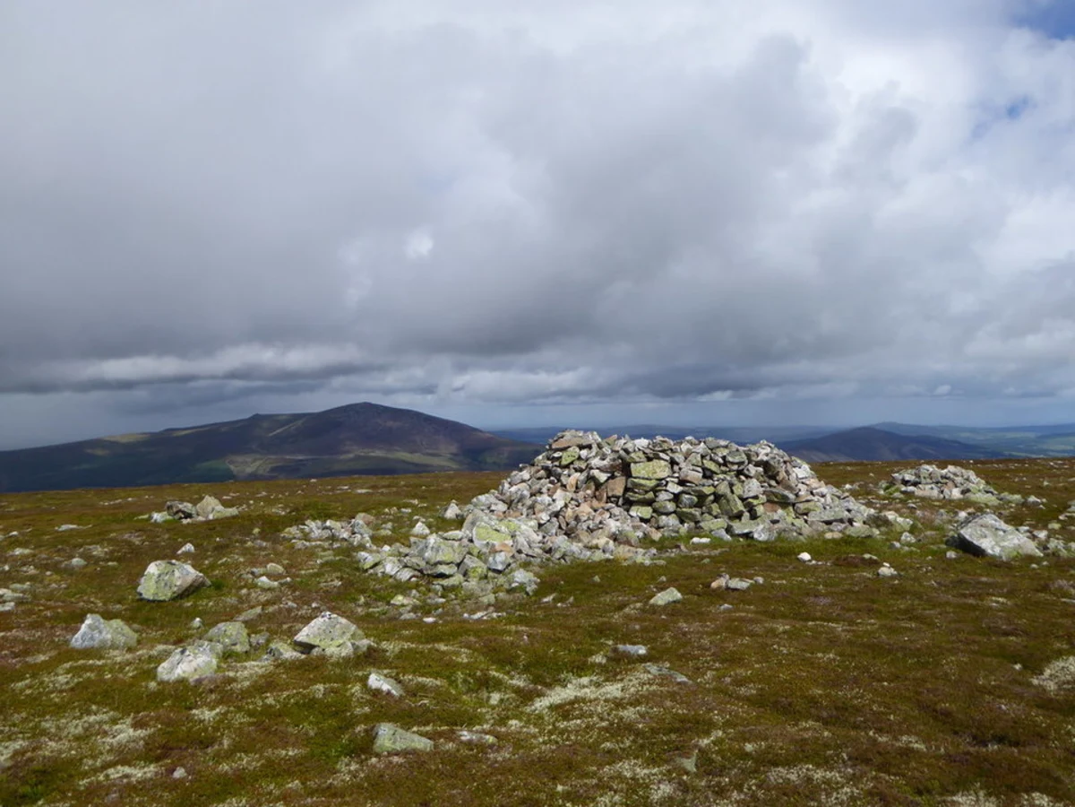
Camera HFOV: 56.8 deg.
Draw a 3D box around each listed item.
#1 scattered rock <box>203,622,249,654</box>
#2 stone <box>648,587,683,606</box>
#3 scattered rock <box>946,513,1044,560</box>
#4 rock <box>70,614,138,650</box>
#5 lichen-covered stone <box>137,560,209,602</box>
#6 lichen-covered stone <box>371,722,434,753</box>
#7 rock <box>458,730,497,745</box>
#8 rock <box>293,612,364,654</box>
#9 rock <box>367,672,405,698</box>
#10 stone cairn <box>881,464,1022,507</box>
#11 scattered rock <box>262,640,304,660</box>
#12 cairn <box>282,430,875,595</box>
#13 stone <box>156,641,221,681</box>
[{"bbox_3d":[-2.249,1.682,7.181,0.308,0.211,0.231,0,-1,-17],"label":"scattered rock"},{"bbox_3d":[1.125,1.690,8.700,0.285,0.140,0.230,0,-1,0],"label":"stone"},{"bbox_3d":[5.407,1.573,11.750,1.080,0.500,0.820,0,-1,0],"label":"scattered rock"},{"bbox_3d":[-3.169,1.668,7.270,0.470,0.240,0.360,0,-1,0],"label":"rock"},{"bbox_3d":[-3.572,1.715,9.724,0.638,0.354,0.479,0,-1,-20],"label":"lichen-covered stone"},{"bbox_3d":[-0.669,1.637,4.902,0.288,0.115,0.187,0,-1,-8],"label":"lichen-covered stone"},{"bbox_3d":[-0.304,1.677,4.999,0.189,0.060,0.122,0,-1,-3],"label":"rock"},{"bbox_3d":[-1.527,1.654,7.253,0.496,0.254,0.372,0,-1,-12],"label":"rock"},{"bbox_3d":[-0.898,1.668,5.914,0.210,0.121,0.147,0,-1,-9],"label":"rock"},{"bbox_3d":[9.238,1.770,22.206,2.853,0.757,2.140,0,-1,23],"label":"stone cairn"},{"bbox_3d":[-1.744,1.689,6.800,0.270,0.120,0.220,0,-1,0],"label":"scattered rock"},{"bbox_3d":[0.600,1.130,13.100,8.000,1.500,6.200,0,-1,0],"label":"cairn"},{"bbox_3d":[-2.199,1.628,6.280,0.400,0.220,0.340,0,-1,0],"label":"stone"}]

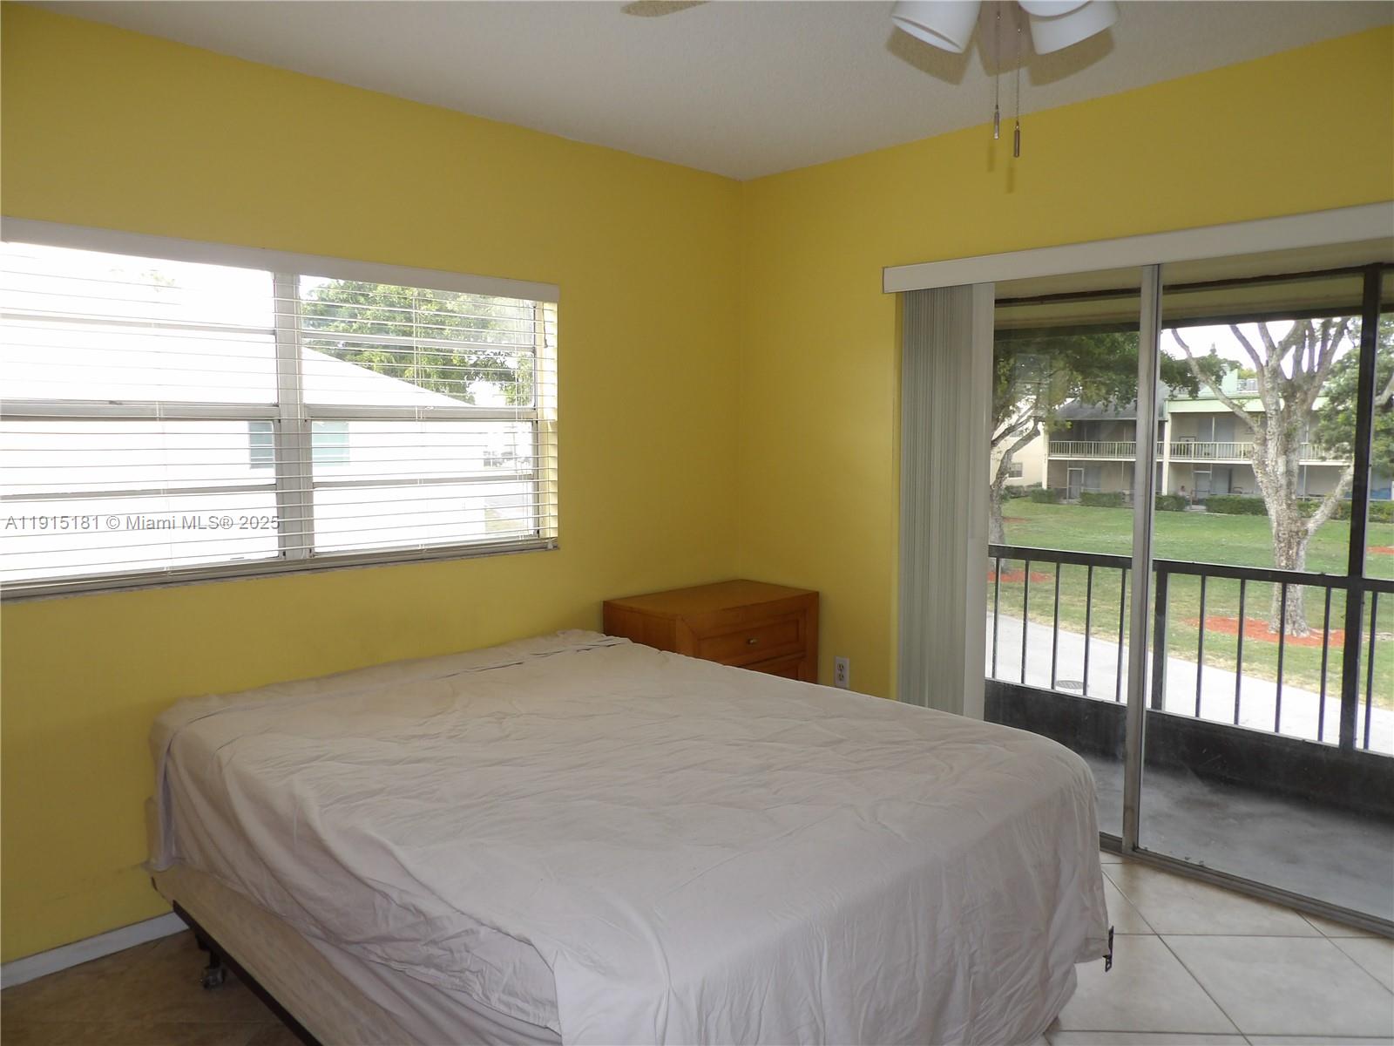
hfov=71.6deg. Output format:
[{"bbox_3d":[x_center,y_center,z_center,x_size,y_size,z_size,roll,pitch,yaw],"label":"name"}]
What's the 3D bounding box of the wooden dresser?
[{"bbox_3d":[0.068,0.666,3.818,0.745,0.757,0.435,-6,8,-43],"label":"wooden dresser"}]

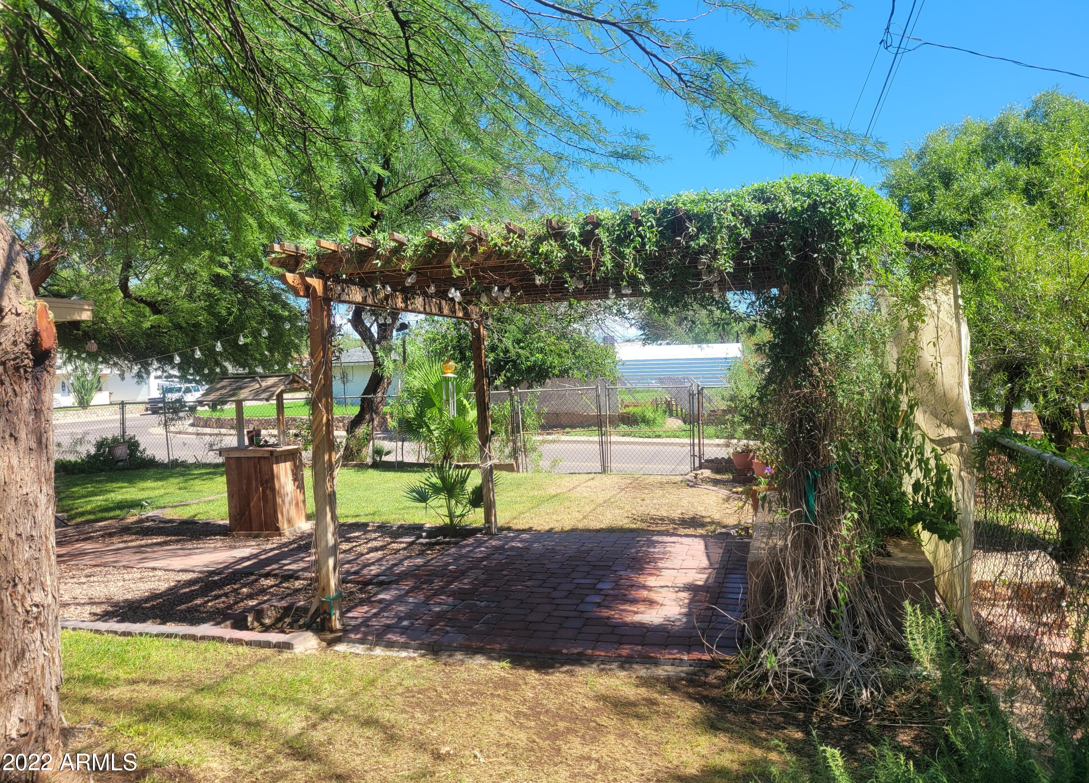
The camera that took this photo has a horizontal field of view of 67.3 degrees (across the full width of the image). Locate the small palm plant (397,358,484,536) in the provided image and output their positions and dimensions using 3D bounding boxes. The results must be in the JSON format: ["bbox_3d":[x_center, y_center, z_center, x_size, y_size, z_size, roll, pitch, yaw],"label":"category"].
[{"bbox_3d":[-1.001,0.523,7.920,0.840,1.680,0.820,-2,1,0],"label":"small palm plant"}]

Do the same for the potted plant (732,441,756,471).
[{"bbox_3d":[2.539,0.820,10.400,0.300,0.365,0.300,-2,1,0],"label":"potted plant"}]

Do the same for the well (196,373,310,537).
[{"bbox_3d":[-2.869,0.633,8.284,0.770,1.570,0.900,-2,2,12],"label":"well"}]

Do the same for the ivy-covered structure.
[{"bbox_3d":[0.642,0.149,5.834,3.830,2.420,3.700,-1,2,14],"label":"ivy-covered structure"}]

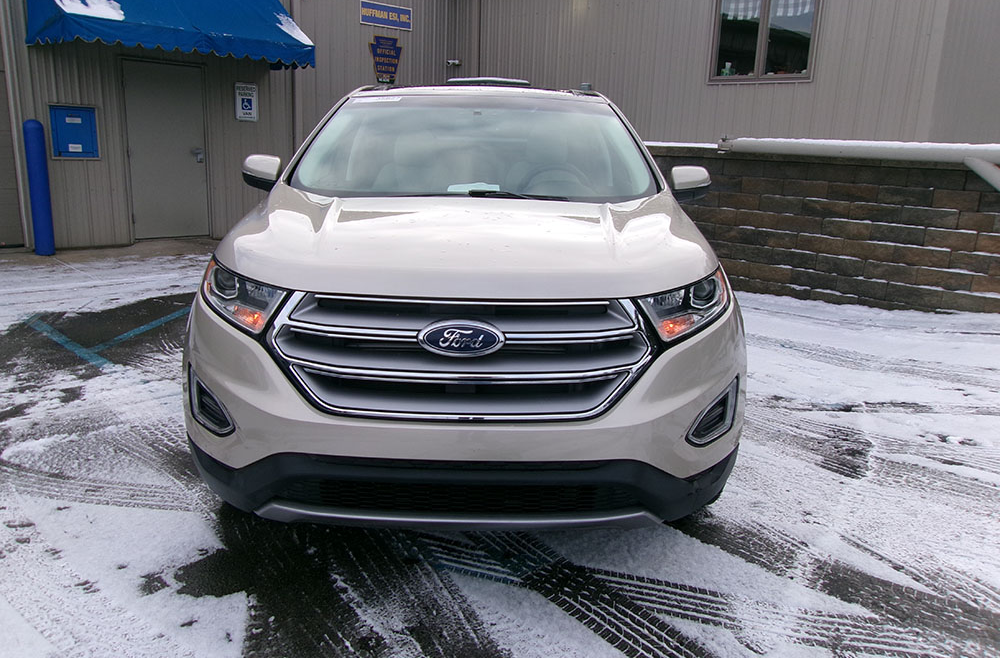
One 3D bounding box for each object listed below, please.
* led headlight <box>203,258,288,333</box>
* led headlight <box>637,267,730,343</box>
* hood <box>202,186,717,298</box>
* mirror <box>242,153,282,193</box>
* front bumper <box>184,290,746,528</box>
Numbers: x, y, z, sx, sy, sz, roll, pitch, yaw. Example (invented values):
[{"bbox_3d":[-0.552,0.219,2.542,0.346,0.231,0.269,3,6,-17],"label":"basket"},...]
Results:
[{"bbox_3d":[-0.787,-0.104,2.386,0.365,0.175,0.390,1,12,-1],"label":"led headlight"},{"bbox_3d":[0.578,-0.075,2.400,0.365,0.175,0.390,1,12,-1],"label":"led headlight"},{"bbox_3d":[-0.102,-0.316,2.645,1.680,0.260,1.220,1,12,-1],"label":"hood"},{"bbox_3d":[-1.091,-0.709,3.587,0.205,0.185,0.160,1,12,-1],"label":"mirror"},{"bbox_3d":[-0.111,0.221,2.369,1.880,0.690,0.550,1,12,-1],"label":"front bumper"}]

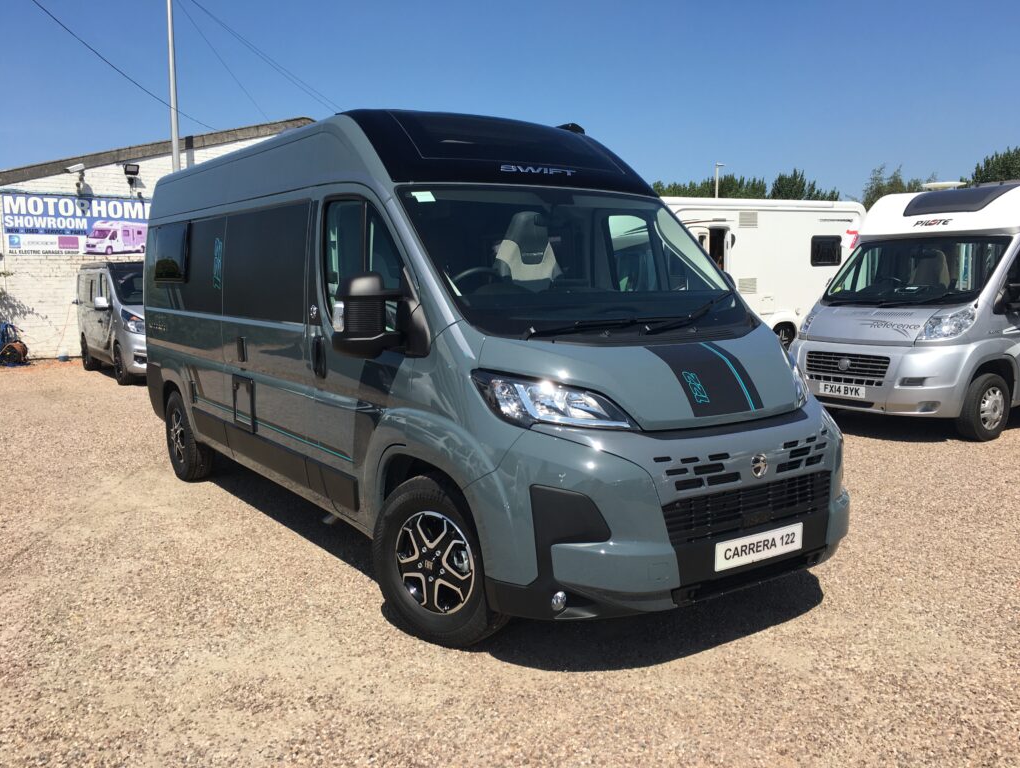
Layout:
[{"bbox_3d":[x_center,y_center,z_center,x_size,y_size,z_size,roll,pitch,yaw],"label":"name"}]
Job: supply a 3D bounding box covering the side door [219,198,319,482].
[{"bbox_3d":[-1.431,-0.254,5.060,0.130,1.540,1.370,-5,9,-36],"label":"side door"}]

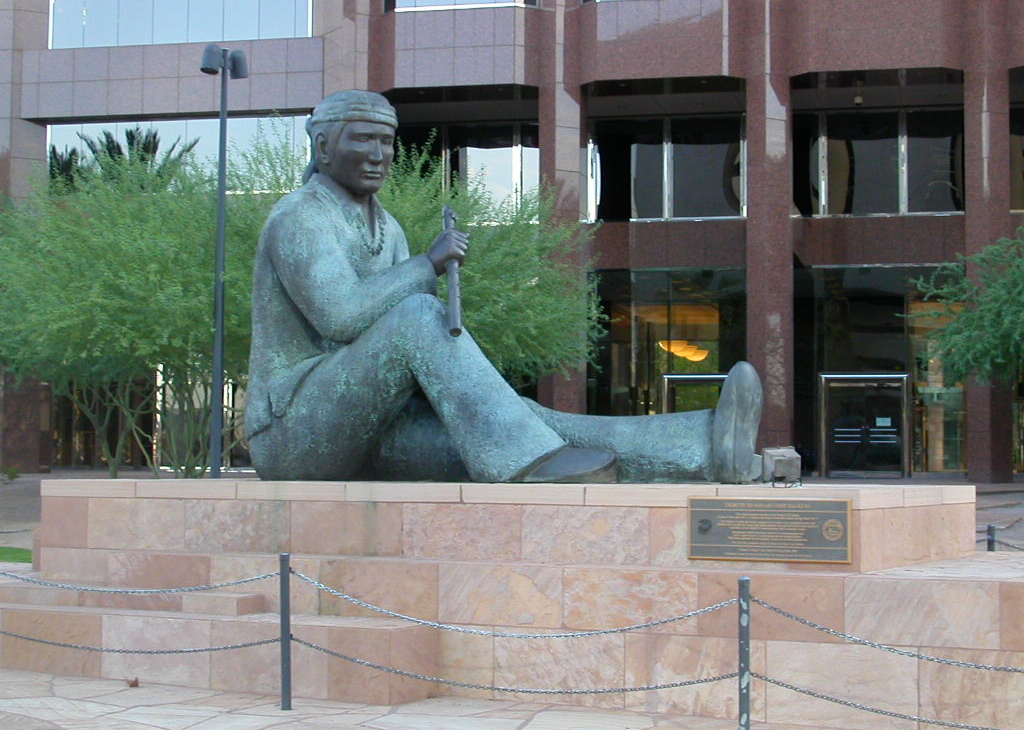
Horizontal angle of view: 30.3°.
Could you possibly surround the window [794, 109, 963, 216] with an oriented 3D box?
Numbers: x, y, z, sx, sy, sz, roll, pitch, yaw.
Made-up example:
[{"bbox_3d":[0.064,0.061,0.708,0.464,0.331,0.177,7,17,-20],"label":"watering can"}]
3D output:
[{"bbox_3d":[8.783,-4.840,45.246,3.991,2.551,0.150,0,-3,13],"label":"window"}]

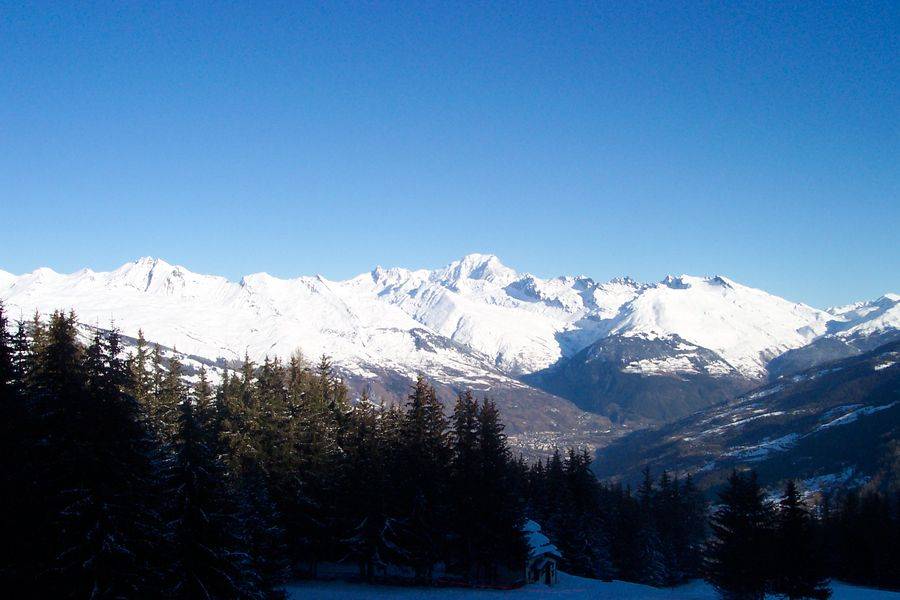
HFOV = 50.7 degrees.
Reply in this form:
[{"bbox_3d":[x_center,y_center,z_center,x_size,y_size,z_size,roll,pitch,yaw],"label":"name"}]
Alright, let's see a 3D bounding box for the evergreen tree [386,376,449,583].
[{"bbox_3d":[-2.806,15.441,82.404,5.378,17.564,5.378,0,-3,0],"label":"evergreen tree"}]

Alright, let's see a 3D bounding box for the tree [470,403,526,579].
[{"bbox_3d":[4.187,16.396,82.360,4.855,15.653,4.855,0,-3,0],"label":"tree"}]

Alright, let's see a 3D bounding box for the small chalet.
[{"bbox_3d":[7.811,21.164,80.000,2.309,4.899,2.655,1,-3,-14],"label":"small chalet"}]

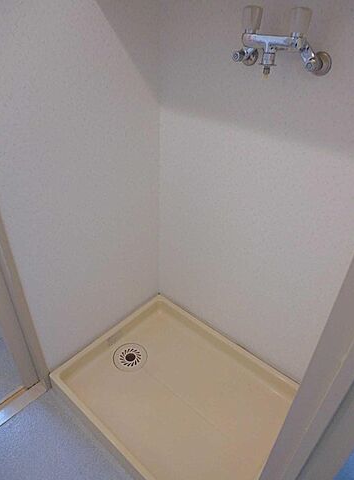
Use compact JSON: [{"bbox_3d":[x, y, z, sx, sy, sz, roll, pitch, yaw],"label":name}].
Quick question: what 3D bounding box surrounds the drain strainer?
[{"bbox_3d":[-0.207,0.527,1.488,0.151,0.014,0.151,2,34,-1],"label":"drain strainer"}]

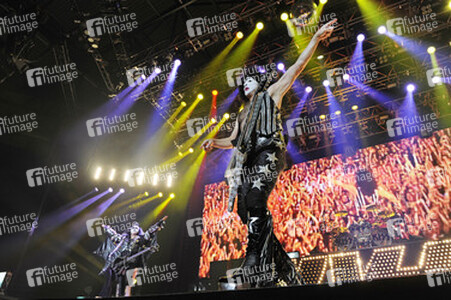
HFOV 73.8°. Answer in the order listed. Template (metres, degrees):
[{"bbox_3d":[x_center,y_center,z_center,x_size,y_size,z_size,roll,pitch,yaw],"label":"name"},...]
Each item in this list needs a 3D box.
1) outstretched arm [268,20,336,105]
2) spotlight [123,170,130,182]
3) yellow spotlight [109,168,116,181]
[{"bbox_3d":[0.645,-0.738,2.495,0.150,0.160,0.782,24,-61,-28],"label":"outstretched arm"},{"bbox_3d":[-4.680,1.253,14.200,0.210,0.600,0.200,13,-39,-16],"label":"spotlight"},{"bbox_3d":[-5.266,1.142,14.000,0.200,0.550,0.200,10,-28,-14],"label":"yellow spotlight"}]

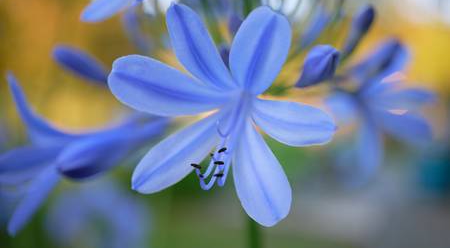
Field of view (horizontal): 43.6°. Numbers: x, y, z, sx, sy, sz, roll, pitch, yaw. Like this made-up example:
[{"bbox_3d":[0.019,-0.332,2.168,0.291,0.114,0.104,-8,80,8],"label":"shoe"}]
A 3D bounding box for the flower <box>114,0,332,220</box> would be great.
[{"bbox_3d":[0.000,-0.003,0.168,0.064,0.063,0.040,0,15,13],"label":"flower"}]

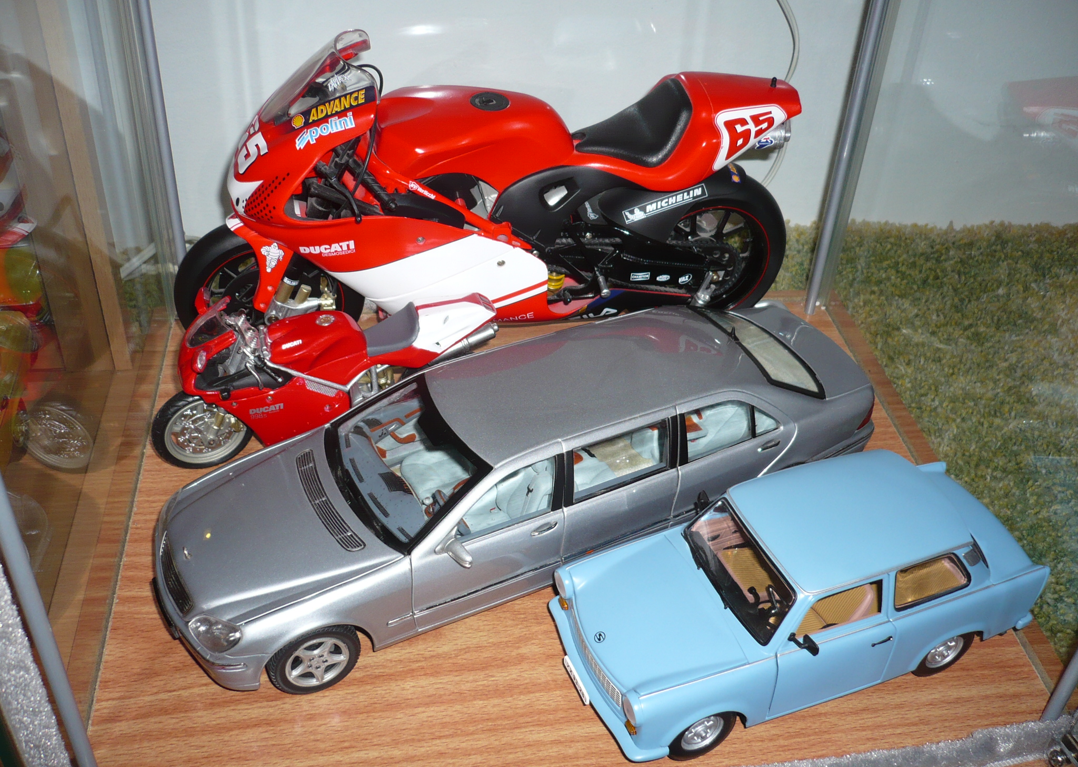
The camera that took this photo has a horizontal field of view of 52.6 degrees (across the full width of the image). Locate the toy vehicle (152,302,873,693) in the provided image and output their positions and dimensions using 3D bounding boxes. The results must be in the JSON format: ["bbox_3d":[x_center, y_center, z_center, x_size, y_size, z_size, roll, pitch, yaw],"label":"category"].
[{"bbox_3d":[-0.001,0.033,0.499,0.342,0.081,0.111,-16,41,-24],"label":"toy vehicle"}]

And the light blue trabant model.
[{"bbox_3d":[0.106,0.081,0.446,0.197,0.079,0.087,-12,40,-19],"label":"light blue trabant model"}]

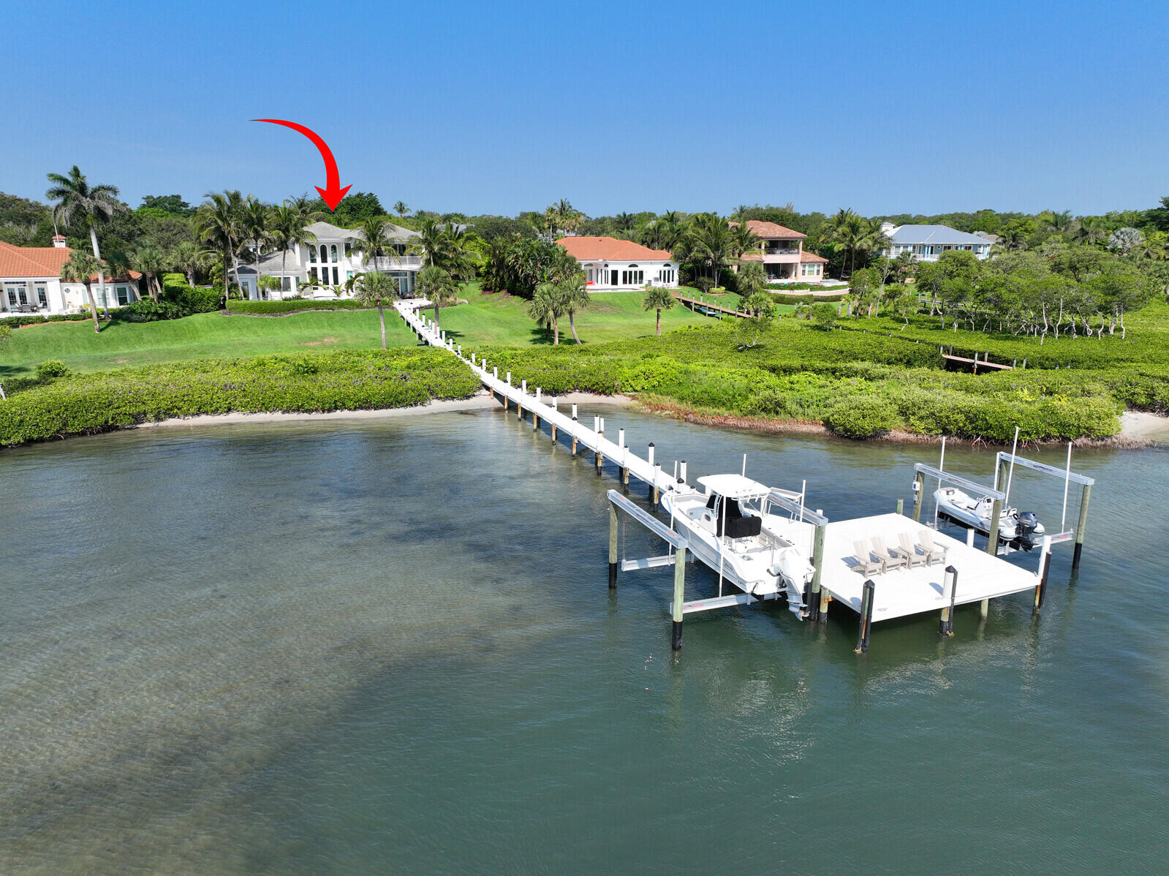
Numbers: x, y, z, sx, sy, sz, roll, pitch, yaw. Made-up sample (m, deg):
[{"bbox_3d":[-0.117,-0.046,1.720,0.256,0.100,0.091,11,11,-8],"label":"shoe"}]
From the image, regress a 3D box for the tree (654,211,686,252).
[{"bbox_3d":[13.155,-29.541,123.518,4.734,9.886,4.734,2,15,6],"label":"tree"}]

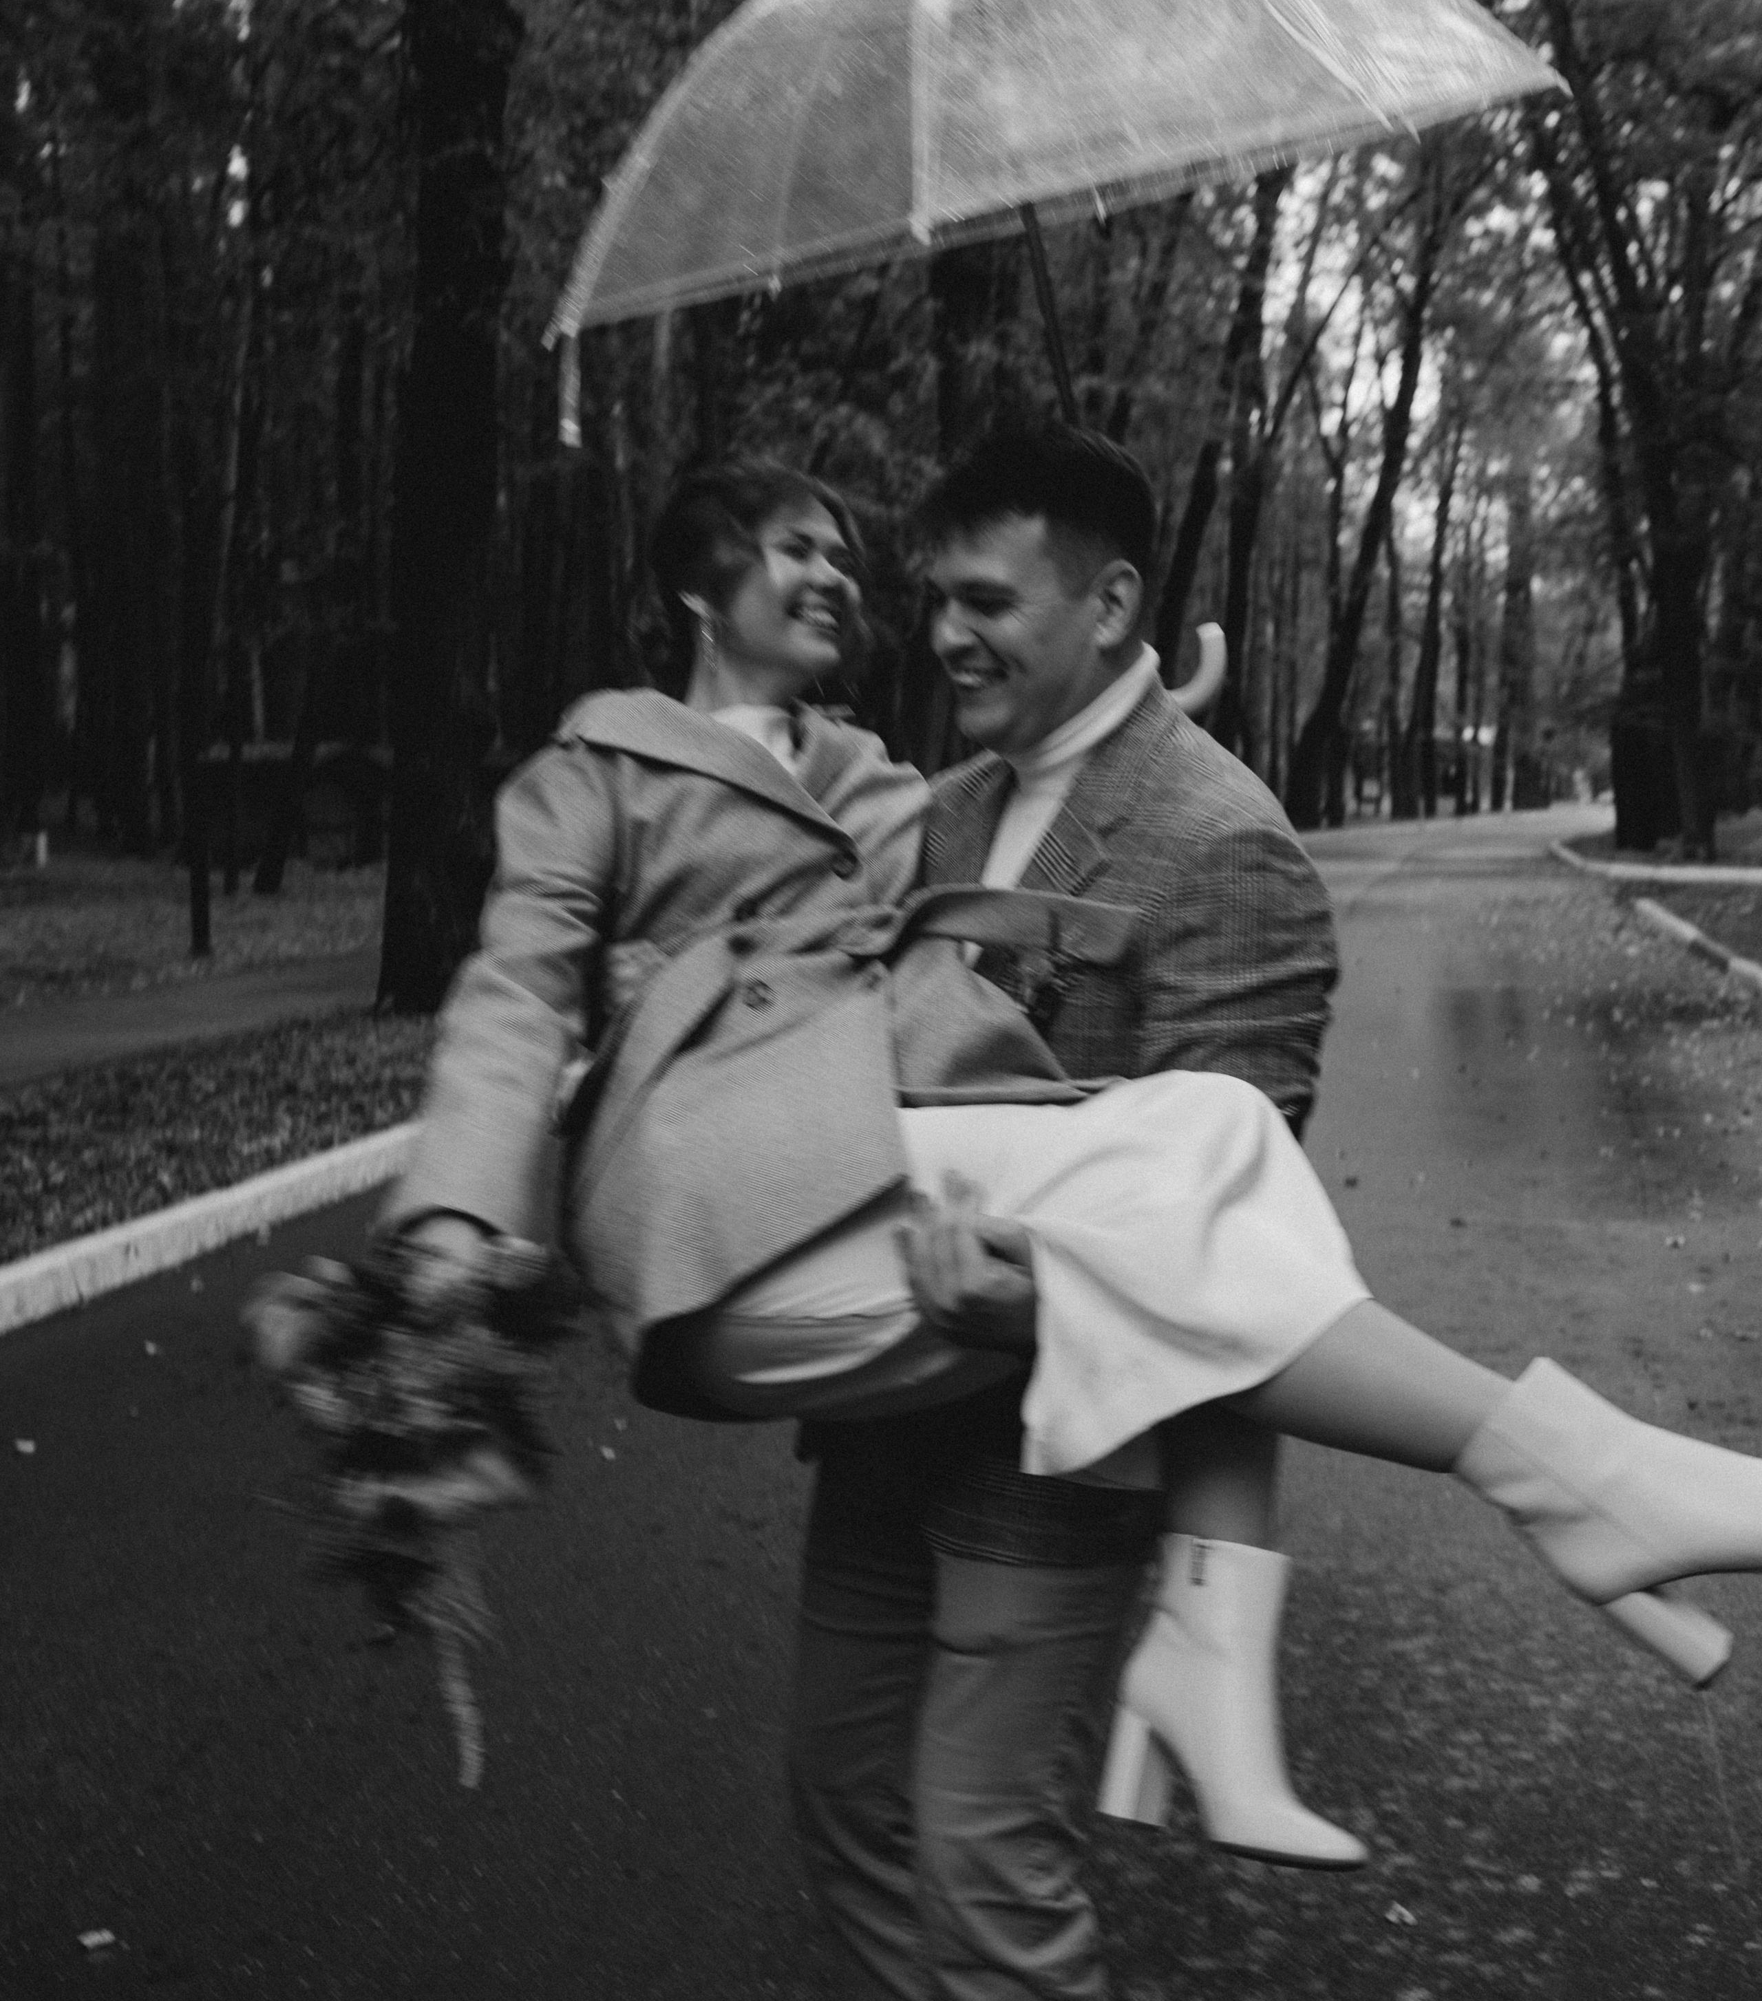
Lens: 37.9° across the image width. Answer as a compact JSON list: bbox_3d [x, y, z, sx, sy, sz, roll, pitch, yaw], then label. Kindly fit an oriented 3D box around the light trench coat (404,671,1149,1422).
[{"bbox_3d":[-0.102,0.044,2.140,0.480,0.590,0.430,-3,5,-38],"label":"light trench coat"}]

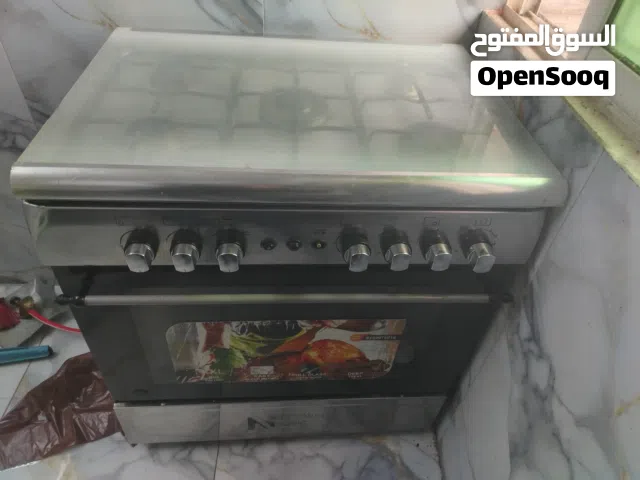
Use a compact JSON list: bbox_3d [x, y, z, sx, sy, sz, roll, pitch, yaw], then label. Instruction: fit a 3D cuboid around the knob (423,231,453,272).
[{"bbox_3d":[0.203,0.027,0.764,0.045,0.044,0.046,1,33,-6],"label":"knob"}]

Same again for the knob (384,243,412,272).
[{"bbox_3d":[0.134,0.028,0.755,0.045,0.044,0.040,1,33,-6],"label":"knob"}]

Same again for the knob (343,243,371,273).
[{"bbox_3d":[0.064,0.028,0.748,0.045,0.044,0.040,1,33,-6],"label":"knob"}]

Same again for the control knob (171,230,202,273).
[{"bbox_3d":[-0.216,0.025,0.721,0.045,0.044,0.046,1,33,-6],"label":"control knob"}]

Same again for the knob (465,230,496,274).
[{"bbox_3d":[0.279,0.029,0.774,0.045,0.044,0.046,1,33,-6],"label":"knob"}]

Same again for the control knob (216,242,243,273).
[{"bbox_3d":[-0.147,0.027,0.726,0.045,0.044,0.040,1,33,-6],"label":"control knob"}]

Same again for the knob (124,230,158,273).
[{"bbox_3d":[-0.287,0.025,0.714,0.045,0.044,0.046,1,33,-6],"label":"knob"}]

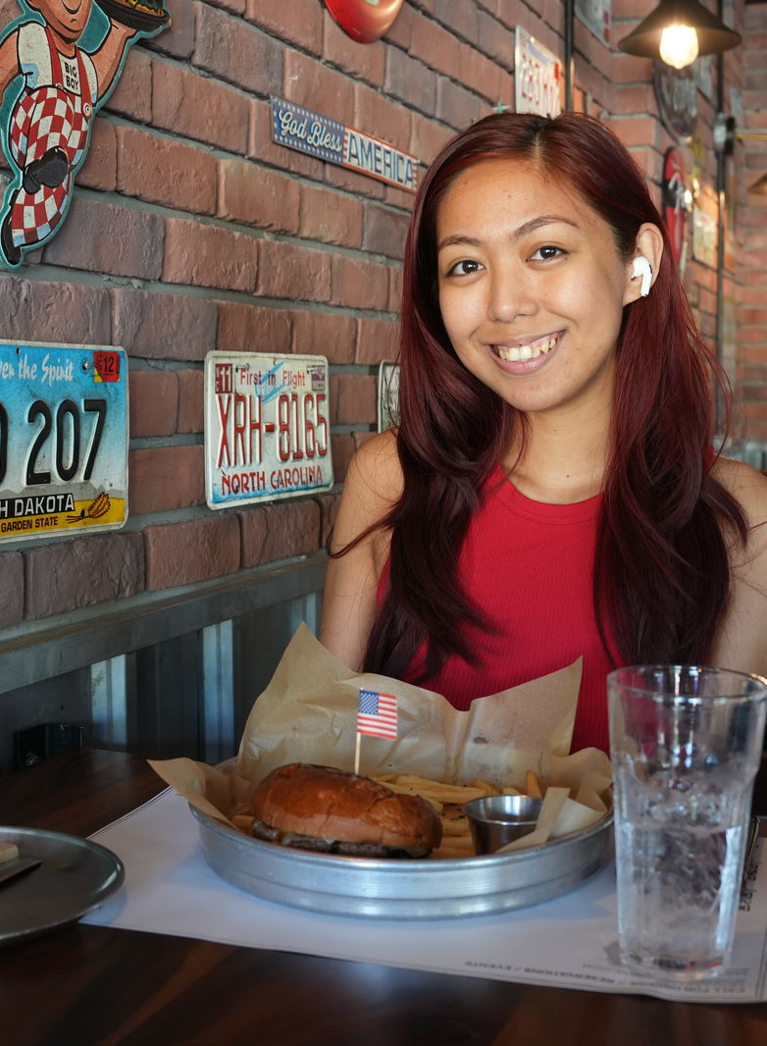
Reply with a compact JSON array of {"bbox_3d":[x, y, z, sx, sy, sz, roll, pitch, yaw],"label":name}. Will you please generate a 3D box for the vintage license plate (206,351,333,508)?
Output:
[{"bbox_3d":[-0.119,-0.102,1.477,0.012,0.152,0.305,2,6,21],"label":"vintage license plate"}]

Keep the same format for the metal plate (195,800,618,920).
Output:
[{"bbox_3d":[0.013,0.185,0.867,0.262,0.037,0.262,0,5,0],"label":"metal plate"}]

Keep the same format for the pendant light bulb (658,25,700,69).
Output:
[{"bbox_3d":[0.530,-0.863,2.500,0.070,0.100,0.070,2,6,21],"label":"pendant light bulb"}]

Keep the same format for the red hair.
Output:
[{"bbox_3d":[0.136,-0.103,1.130,0.300,0.445,0.250,1,5,12],"label":"red hair"}]

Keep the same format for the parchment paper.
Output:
[{"bbox_3d":[0.002,0.144,0.868,0.295,0.117,0.240,1,5,11],"label":"parchment paper"}]

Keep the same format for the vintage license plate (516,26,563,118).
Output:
[{"bbox_3d":[0.270,-0.743,2.390,0.010,0.153,0.305,2,6,22],"label":"vintage license plate"}]

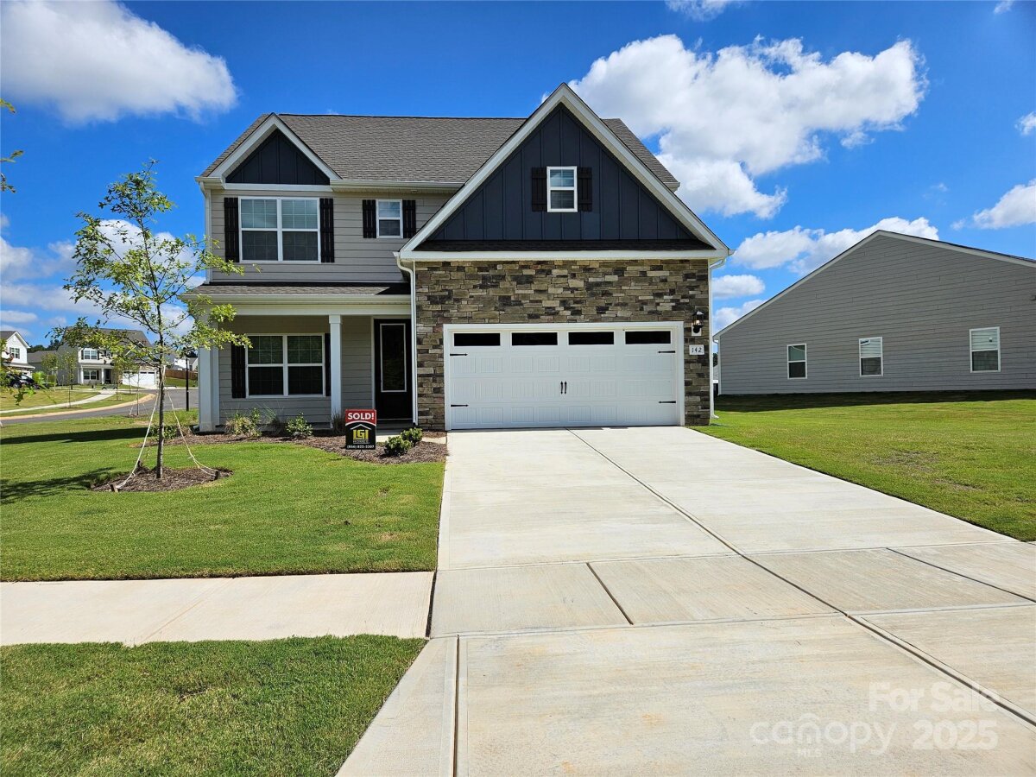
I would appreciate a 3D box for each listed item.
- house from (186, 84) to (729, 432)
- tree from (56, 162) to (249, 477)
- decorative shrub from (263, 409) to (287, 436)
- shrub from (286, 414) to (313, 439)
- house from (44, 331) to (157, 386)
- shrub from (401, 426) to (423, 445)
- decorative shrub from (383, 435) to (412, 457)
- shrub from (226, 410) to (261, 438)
[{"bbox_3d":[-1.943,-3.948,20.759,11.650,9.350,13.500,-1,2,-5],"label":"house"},{"bbox_3d":[-4.793,-0.895,9.055,2.433,4.114,2.300,-1,2,-5],"label":"tree"},{"bbox_3d":[-4.929,0.684,13.962,0.476,0.511,0.476,-1,2,-5],"label":"decorative shrub"},{"bbox_3d":[-4.292,0.719,13.498,0.528,0.474,0.528,-1,2,-5],"label":"shrub"},{"bbox_3d":[-67.217,-5.127,112.000,13.000,9.300,11.600,1,2,43],"label":"house"},{"bbox_3d":[-1.923,0.840,12.518,0.404,0.334,0.404,-1,2,-5],"label":"shrub"},{"bbox_3d":[-1.927,0.903,11.014,0.437,0.330,0.437,-1,2,-5],"label":"decorative shrub"},{"bbox_3d":[-5.564,0.688,13.929,0.710,0.520,0.620,-1,2,-5],"label":"shrub"}]

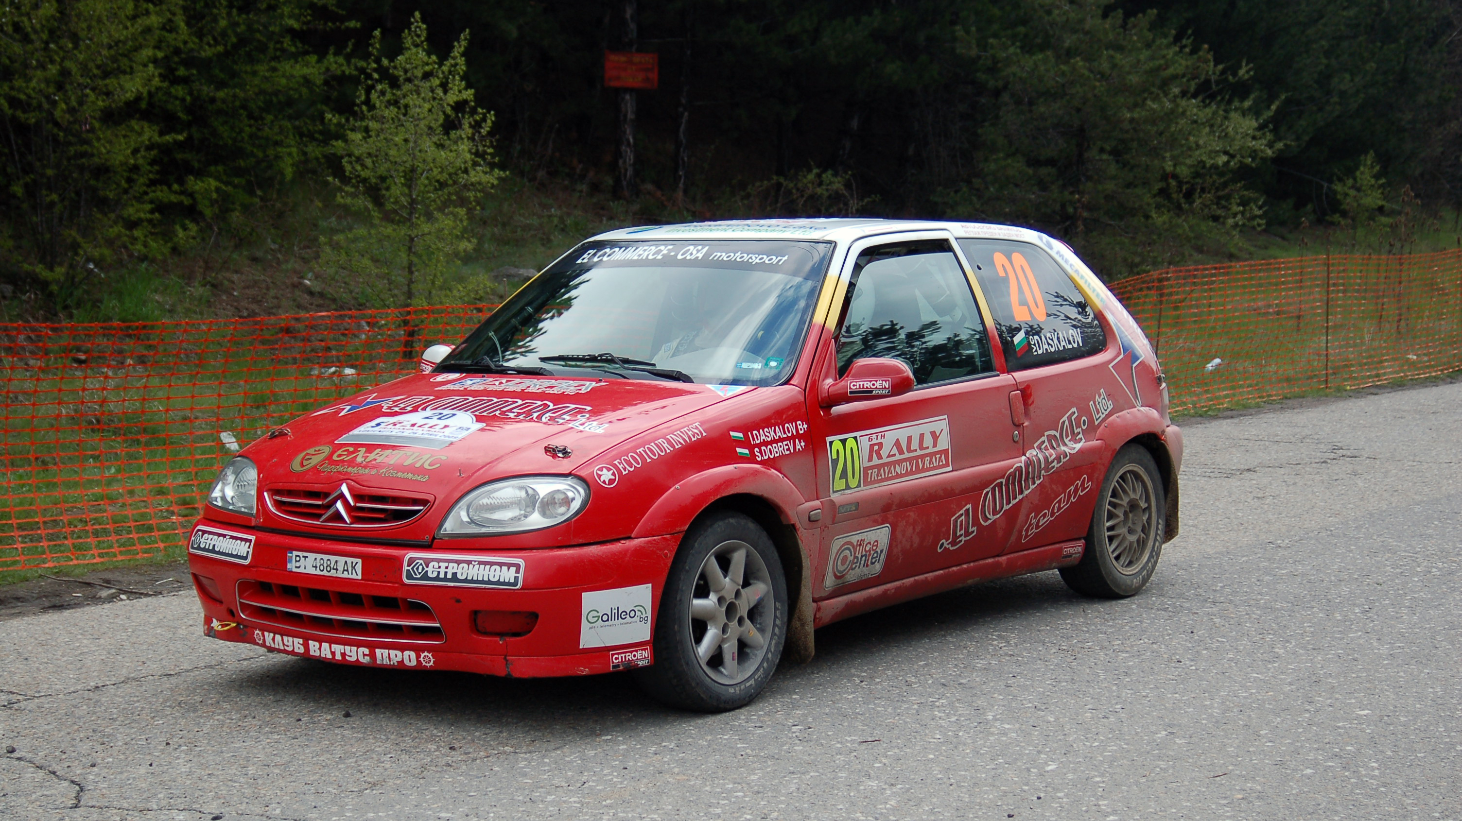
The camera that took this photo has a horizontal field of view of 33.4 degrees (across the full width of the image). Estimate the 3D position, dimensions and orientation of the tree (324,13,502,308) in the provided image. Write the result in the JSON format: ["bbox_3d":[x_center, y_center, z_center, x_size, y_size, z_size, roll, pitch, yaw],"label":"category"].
[{"bbox_3d":[-2.417,-1.710,18.500,1.350,2.620,1.350,0,5,0],"label":"tree"}]

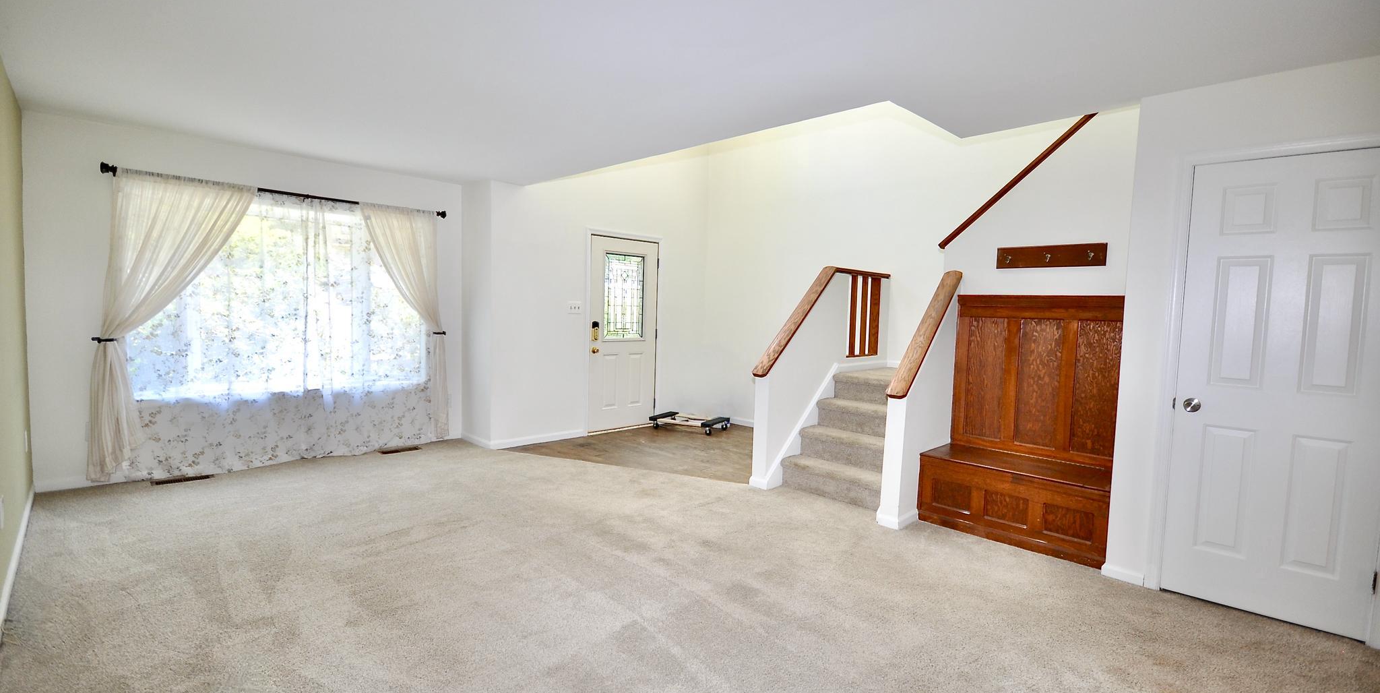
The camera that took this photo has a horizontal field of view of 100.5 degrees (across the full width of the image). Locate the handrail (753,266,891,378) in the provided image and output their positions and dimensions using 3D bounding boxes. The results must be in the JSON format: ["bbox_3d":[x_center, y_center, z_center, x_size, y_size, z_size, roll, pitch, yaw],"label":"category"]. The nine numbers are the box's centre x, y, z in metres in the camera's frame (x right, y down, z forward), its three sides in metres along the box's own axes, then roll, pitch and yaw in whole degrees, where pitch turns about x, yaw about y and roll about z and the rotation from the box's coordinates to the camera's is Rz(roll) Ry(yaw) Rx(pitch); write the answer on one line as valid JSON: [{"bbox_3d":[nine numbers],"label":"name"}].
[{"bbox_3d":[1.204,-0.238,4.909,0.140,0.900,1.980,5,5,43],"label":"handrail"}]

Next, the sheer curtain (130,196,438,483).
[{"bbox_3d":[-3.087,-0.148,4.578,0.090,2.095,2.080,5,5,45],"label":"sheer curtain"}]

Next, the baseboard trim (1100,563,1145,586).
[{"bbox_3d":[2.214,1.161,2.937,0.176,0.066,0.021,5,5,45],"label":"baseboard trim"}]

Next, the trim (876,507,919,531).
[{"bbox_3d":[1.324,1.069,3.667,0.165,0.110,0.255,5,5,43],"label":"trim"}]

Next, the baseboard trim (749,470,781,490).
[{"bbox_3d":[0.589,1.007,4.378,0.175,0.105,0.235,5,5,43],"label":"baseboard trim"}]

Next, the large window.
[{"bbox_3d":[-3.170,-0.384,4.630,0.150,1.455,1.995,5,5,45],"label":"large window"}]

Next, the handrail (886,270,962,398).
[{"bbox_3d":[1.582,-0.121,3.820,0.132,0.039,1.170,5,49,45],"label":"handrail"}]

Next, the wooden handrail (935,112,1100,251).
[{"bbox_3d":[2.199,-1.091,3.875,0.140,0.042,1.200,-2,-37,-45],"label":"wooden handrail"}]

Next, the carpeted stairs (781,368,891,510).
[{"bbox_3d":[1.606,0.664,4.680,0.900,0.810,1.700,5,5,43],"label":"carpeted stairs"}]

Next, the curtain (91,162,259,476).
[{"bbox_3d":[-3.673,-0.148,4.113,0.926,2.125,0.120,-1,5,-42],"label":"curtain"}]

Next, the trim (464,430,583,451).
[{"bbox_3d":[-1.654,0.877,5.780,0.615,0.080,1.000,5,5,45],"label":"trim"}]

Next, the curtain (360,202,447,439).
[{"bbox_3d":[-2.532,-0.172,5.128,0.723,2.115,0.120,-1,5,-42],"label":"curtain"}]

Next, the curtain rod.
[{"bbox_3d":[-3.050,-1.186,4.525,0.100,0.075,2.240,5,5,45],"label":"curtain rod"}]

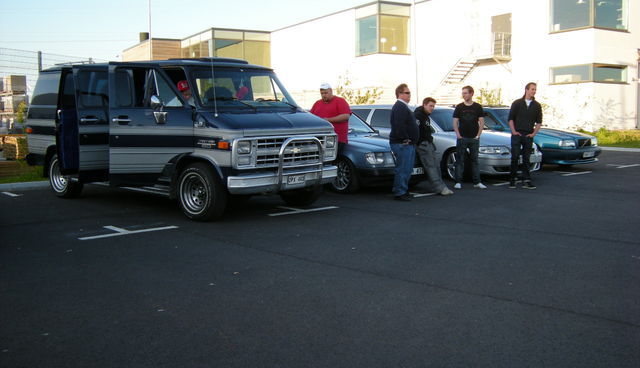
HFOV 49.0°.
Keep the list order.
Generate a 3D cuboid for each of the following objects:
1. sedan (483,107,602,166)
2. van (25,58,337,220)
[{"bbox_3d":[4.228,-1.155,16.618,1.770,1.430,4.660,-4,8,-35],"label":"sedan"},{"bbox_3d":[-2.229,-0.787,10.266,5.050,2.060,2.060,6,9,42],"label":"van"}]

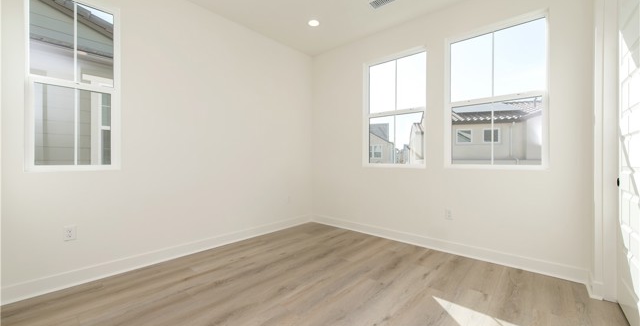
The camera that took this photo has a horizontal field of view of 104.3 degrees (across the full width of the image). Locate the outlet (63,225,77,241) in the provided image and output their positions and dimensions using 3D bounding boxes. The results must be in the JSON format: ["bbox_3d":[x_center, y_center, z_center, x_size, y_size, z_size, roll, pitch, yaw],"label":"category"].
[{"bbox_3d":[-2.050,0.577,2.042,0.013,0.118,0.072,1,1,42],"label":"outlet"}]

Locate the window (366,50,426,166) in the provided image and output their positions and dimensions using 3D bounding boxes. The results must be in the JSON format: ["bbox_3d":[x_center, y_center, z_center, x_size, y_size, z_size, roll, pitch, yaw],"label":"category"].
[{"bbox_3d":[0.975,-0.670,3.284,0.865,1.450,0.100,1,1,42],"label":"window"}]

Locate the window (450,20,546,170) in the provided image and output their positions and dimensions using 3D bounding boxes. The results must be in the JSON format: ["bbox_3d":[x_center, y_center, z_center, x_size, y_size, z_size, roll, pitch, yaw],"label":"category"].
[{"bbox_3d":[1.778,-0.668,2.572,0.865,1.450,0.100,1,1,42],"label":"window"}]

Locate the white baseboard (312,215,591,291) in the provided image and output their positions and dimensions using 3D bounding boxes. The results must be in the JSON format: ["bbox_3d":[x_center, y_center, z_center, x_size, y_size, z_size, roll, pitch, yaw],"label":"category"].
[{"bbox_3d":[1.051,0.952,3.142,3.200,0.134,0.025,1,1,42],"label":"white baseboard"}]

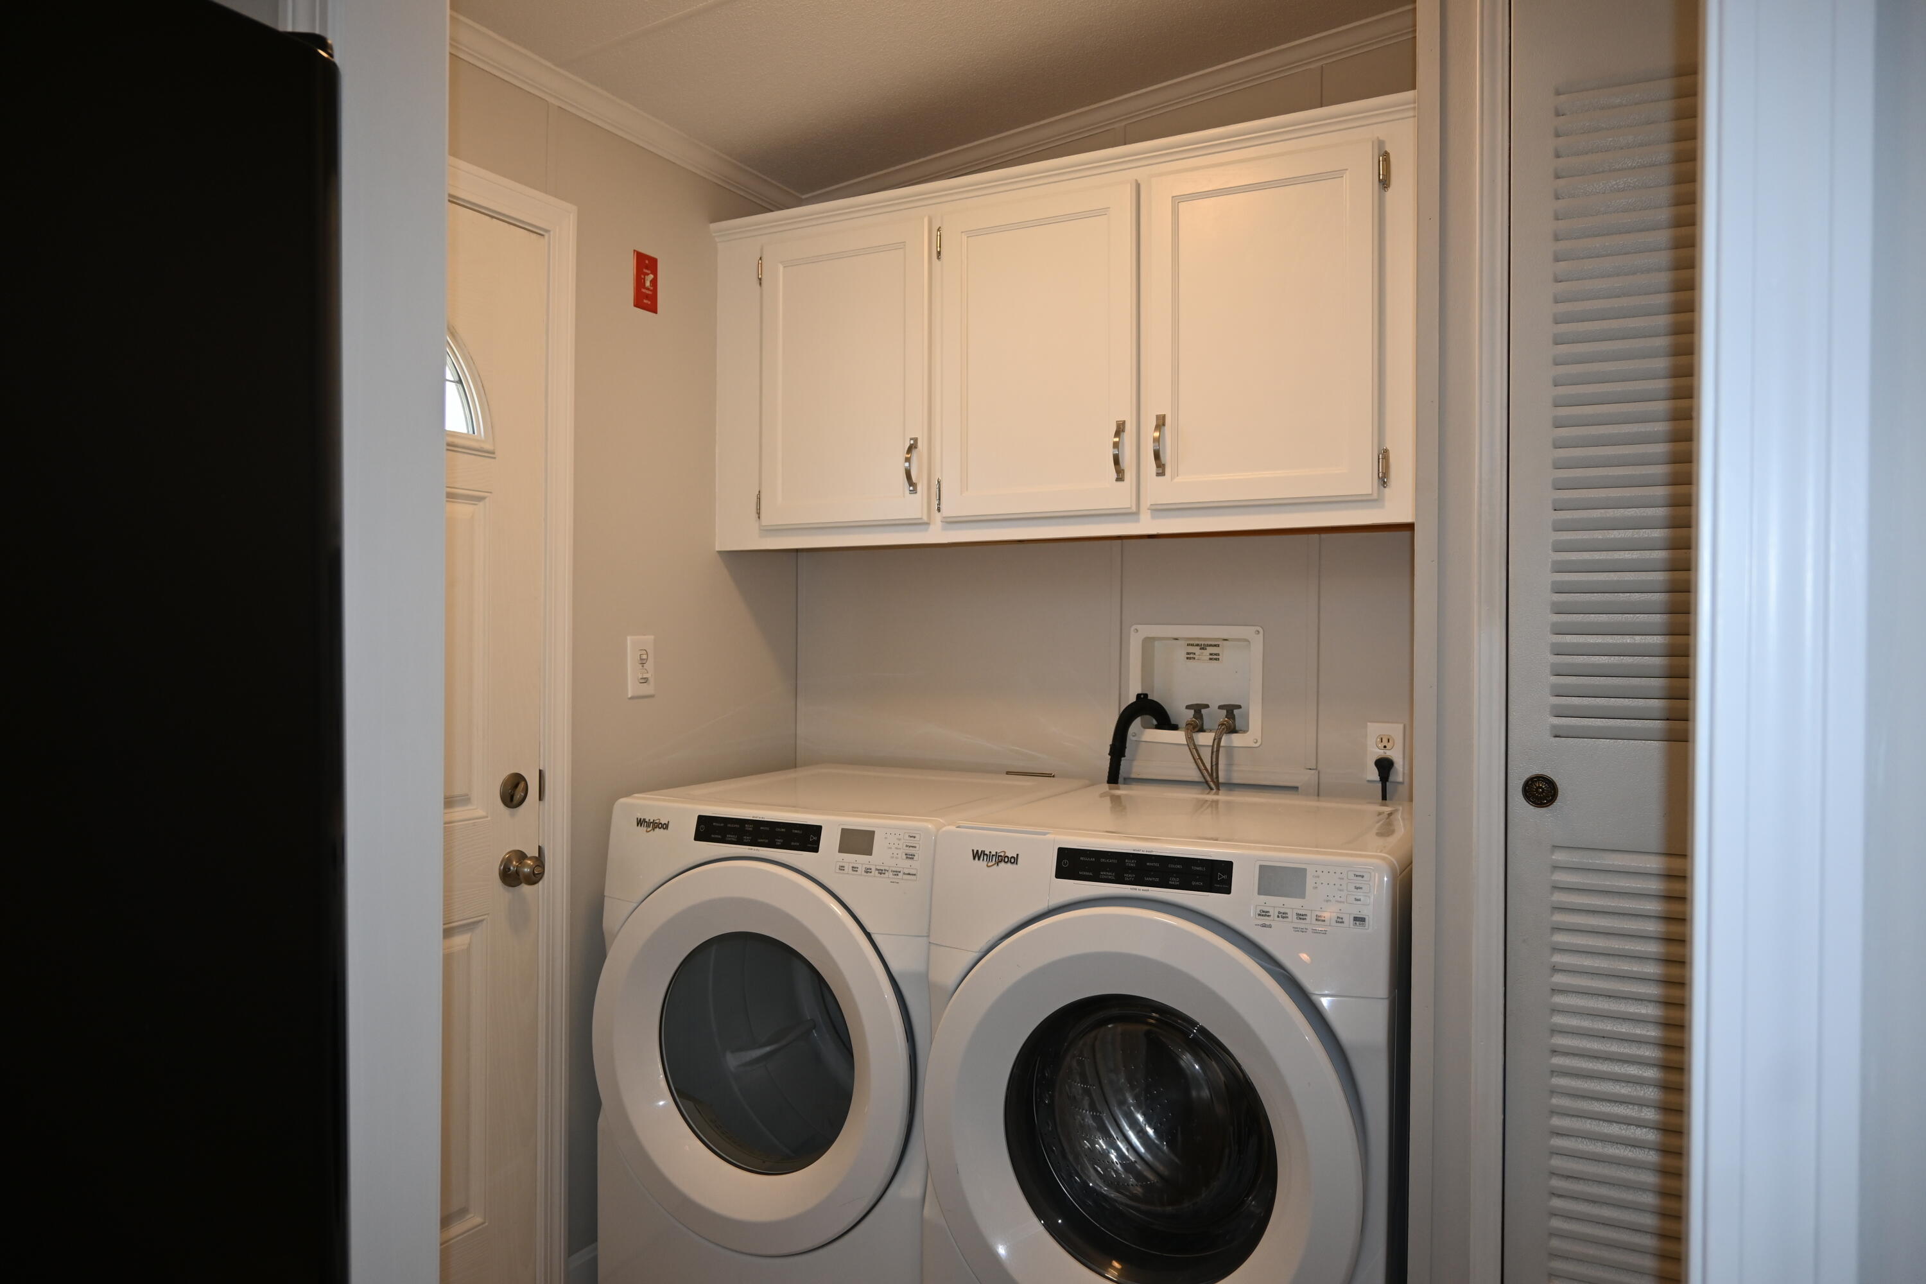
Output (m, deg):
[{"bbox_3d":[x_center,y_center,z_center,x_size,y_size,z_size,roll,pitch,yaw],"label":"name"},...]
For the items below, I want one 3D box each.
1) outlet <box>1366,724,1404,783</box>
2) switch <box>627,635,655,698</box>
[{"bbox_3d":[0.806,0.212,2.447,0.069,0.113,0.011,0,0,29],"label":"outlet"},{"bbox_3d":[-0.657,0.050,2.634,0.012,0.121,0.077,0,0,29],"label":"switch"}]

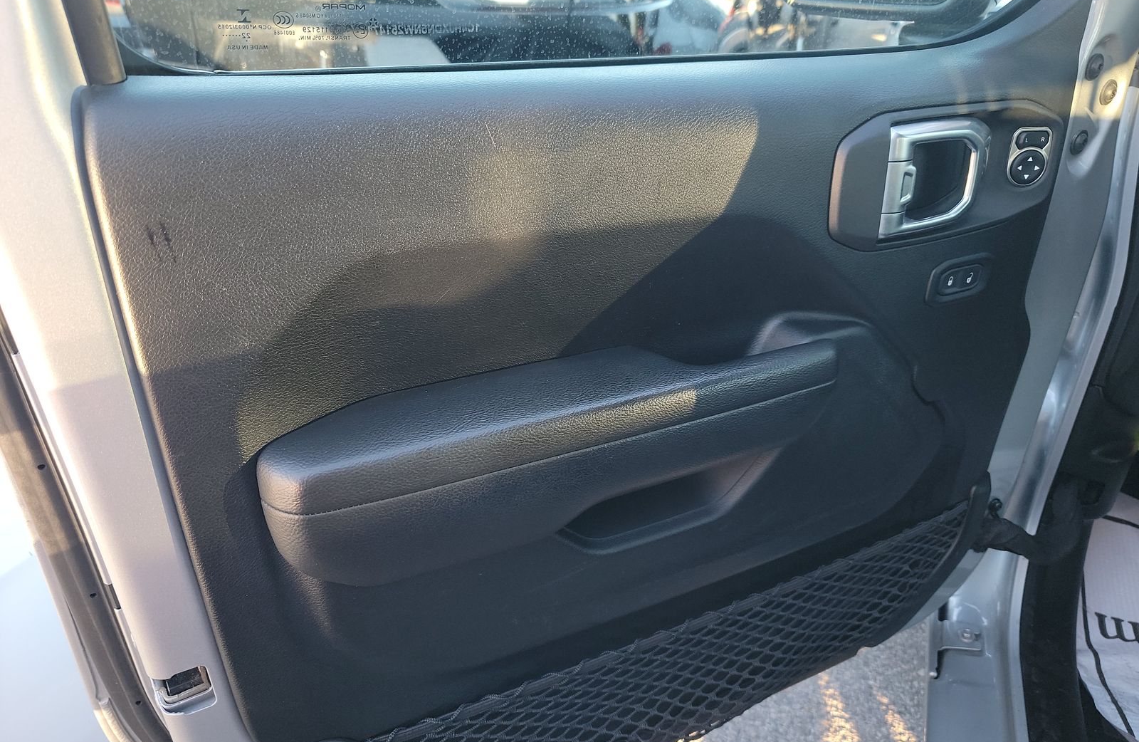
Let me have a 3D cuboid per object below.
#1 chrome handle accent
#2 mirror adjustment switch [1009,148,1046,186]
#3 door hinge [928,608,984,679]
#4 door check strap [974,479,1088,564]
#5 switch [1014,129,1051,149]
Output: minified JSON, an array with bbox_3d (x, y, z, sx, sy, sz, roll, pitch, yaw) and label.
[{"bbox_3d":[0.328,-0.173,0.708,0.102,0.100,0.030,-10,26,-19],"label":"chrome handle accent"},{"bbox_3d":[0.437,-0.194,0.752,0.031,0.032,0.010,-6,25,-11],"label":"mirror adjustment switch"},{"bbox_3d":[0.519,0.366,1.060,0.062,0.088,0.040,0,25,3],"label":"door hinge"},{"bbox_3d":[0.588,0.194,1.010,0.140,0.090,0.065,13,29,27],"label":"door check strap"},{"bbox_3d":[0.439,-0.219,0.748,0.030,0.018,0.009,-6,25,-11],"label":"switch"}]

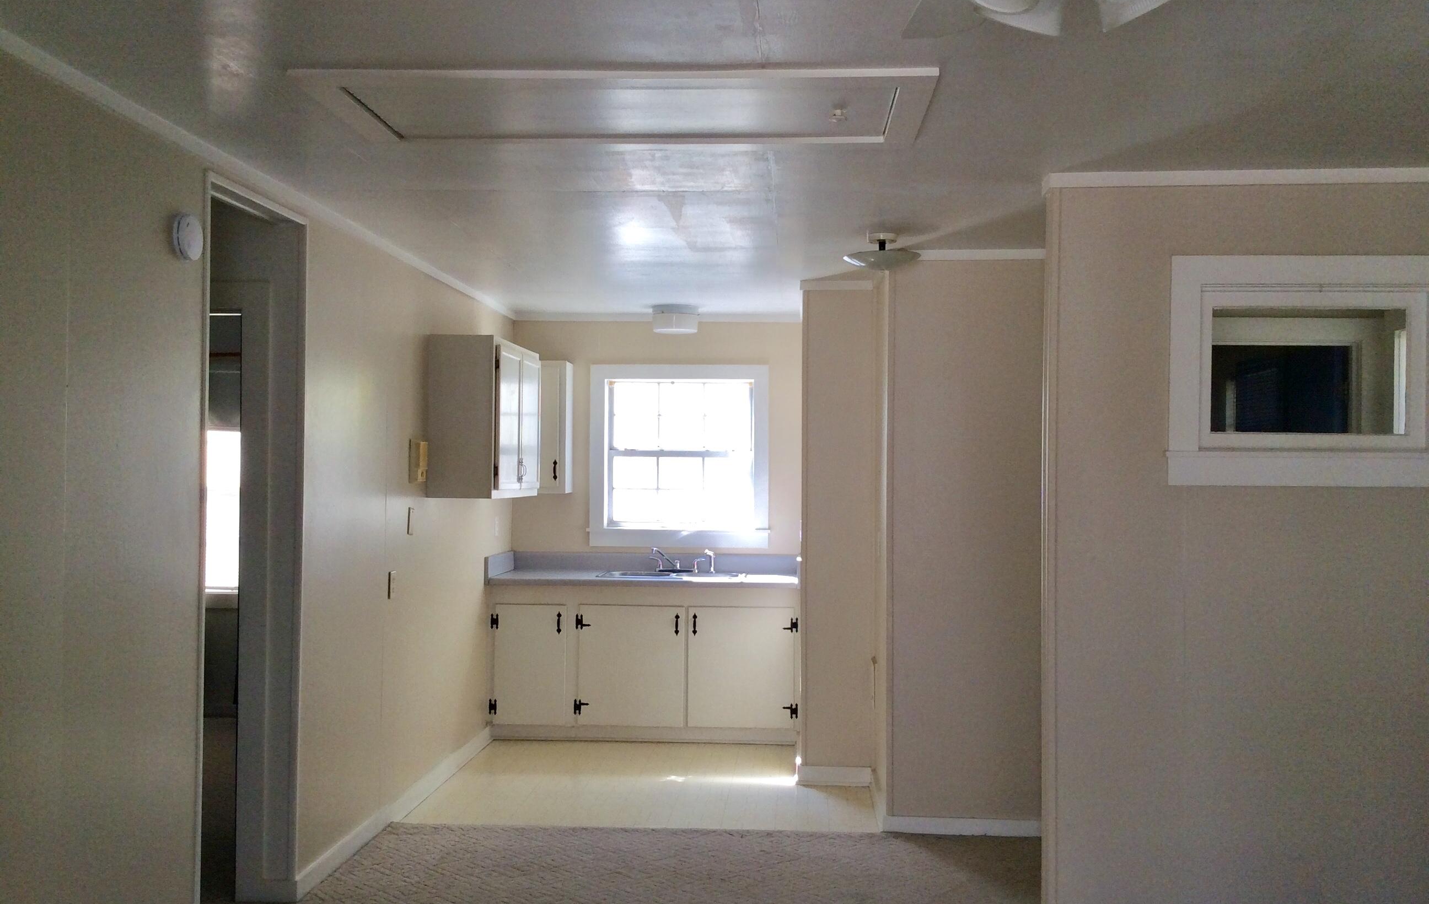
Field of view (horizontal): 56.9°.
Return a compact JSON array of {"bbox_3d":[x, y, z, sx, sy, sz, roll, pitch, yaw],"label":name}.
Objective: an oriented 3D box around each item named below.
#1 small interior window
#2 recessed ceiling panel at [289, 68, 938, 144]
[{"bbox_3d":[1.874,-0.254,4.179,0.607,0.406,0.080,1,-1,4],"label":"small interior window"},{"bbox_3d":[-0.220,-0.875,3.397,1.518,0.023,0.655,0,-1,4],"label":"recessed ceiling panel"}]

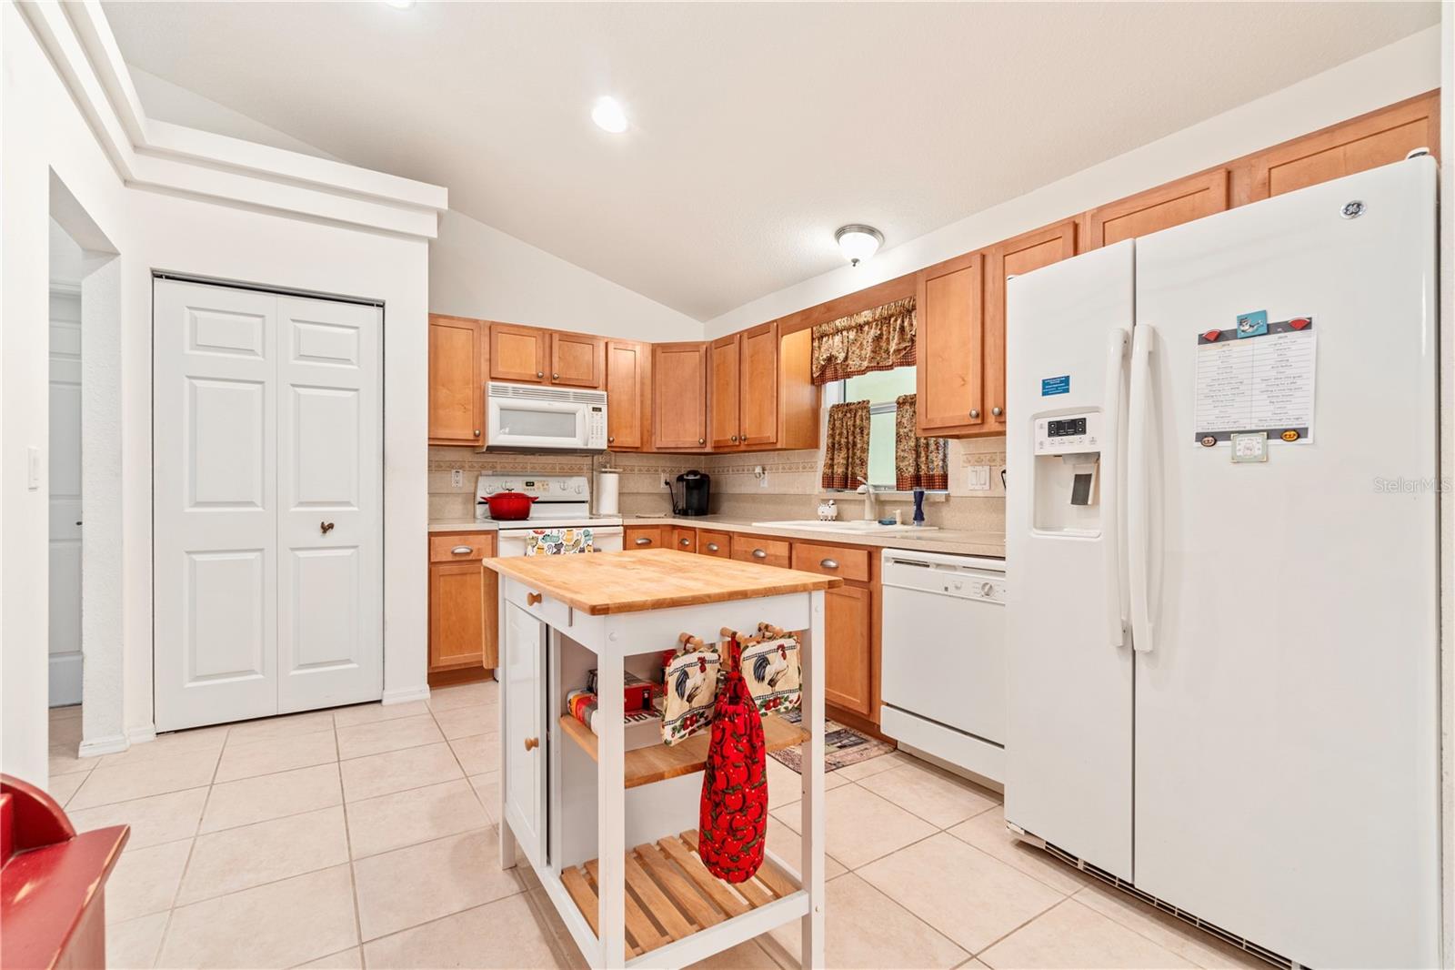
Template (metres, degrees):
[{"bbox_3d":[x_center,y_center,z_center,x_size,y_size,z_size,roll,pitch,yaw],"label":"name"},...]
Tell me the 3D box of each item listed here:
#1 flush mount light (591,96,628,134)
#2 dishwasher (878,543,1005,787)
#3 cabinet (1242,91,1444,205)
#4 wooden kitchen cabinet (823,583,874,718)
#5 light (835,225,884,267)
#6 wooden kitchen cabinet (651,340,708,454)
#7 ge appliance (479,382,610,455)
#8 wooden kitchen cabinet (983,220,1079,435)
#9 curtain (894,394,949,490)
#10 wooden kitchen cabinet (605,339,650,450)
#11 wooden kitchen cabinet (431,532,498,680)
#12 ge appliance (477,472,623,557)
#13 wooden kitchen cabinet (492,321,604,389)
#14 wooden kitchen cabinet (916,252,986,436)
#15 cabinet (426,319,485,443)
[{"bbox_3d":[-0.512,-1.591,2.609,0.172,0.051,0.172,0,0,0],"label":"flush mount light"},{"bbox_3d":[1.083,0.690,2.481,0.600,0.840,0.600,0,0,-34],"label":"dishwasher"},{"bbox_3d":[1.815,-0.839,1.751,0.320,0.320,0.435,0,0,-34],"label":"cabinet"},{"bbox_3d":[0.710,0.725,2.983,0.605,0.571,0.515,0,1,-35],"label":"wooden kitchen cabinet"},{"bbox_3d":[0.698,-1.255,3.271,0.268,0.165,0.268,18,-9,-34],"label":"light"},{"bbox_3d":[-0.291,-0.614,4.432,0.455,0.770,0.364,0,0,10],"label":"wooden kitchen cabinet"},{"bbox_3d":[-1.213,-0.414,3.964,0.753,0.392,0.409,0,1,-35],"label":"ge appliance"},{"bbox_3d":[1.318,-0.612,2.463,0.320,0.772,0.385,0,0,-34],"label":"wooden kitchen cabinet"},{"bbox_3d":[1.000,-0.223,3.127,0.061,0.496,0.316,0,1,-35],"label":"curtain"},{"bbox_3d":[-0.763,-0.614,4.327,0.362,0.770,0.318,0,1,-35],"label":"wooden kitchen cabinet"},{"bbox_3d":[-1.619,0.666,3.563,0.383,0.841,0.626,0,1,-35],"label":"wooden kitchen cabinet"},{"bbox_3d":[-1.152,0.541,3.873,0.755,1.186,0.670,0,0,-30],"label":"ge appliance"},{"bbox_3d":[-1.234,-0.805,4.024,0.755,0.384,0.320,0,0,-30],"label":"wooden kitchen cabinet"},{"bbox_3d":[1.110,-0.612,2.761,0.320,0.772,0.345,0,0,-34],"label":"wooden kitchen cabinet"},{"bbox_3d":[-1.710,-0.611,3.760,0.325,0.772,0.320,0,0,-30],"label":"cabinet"}]

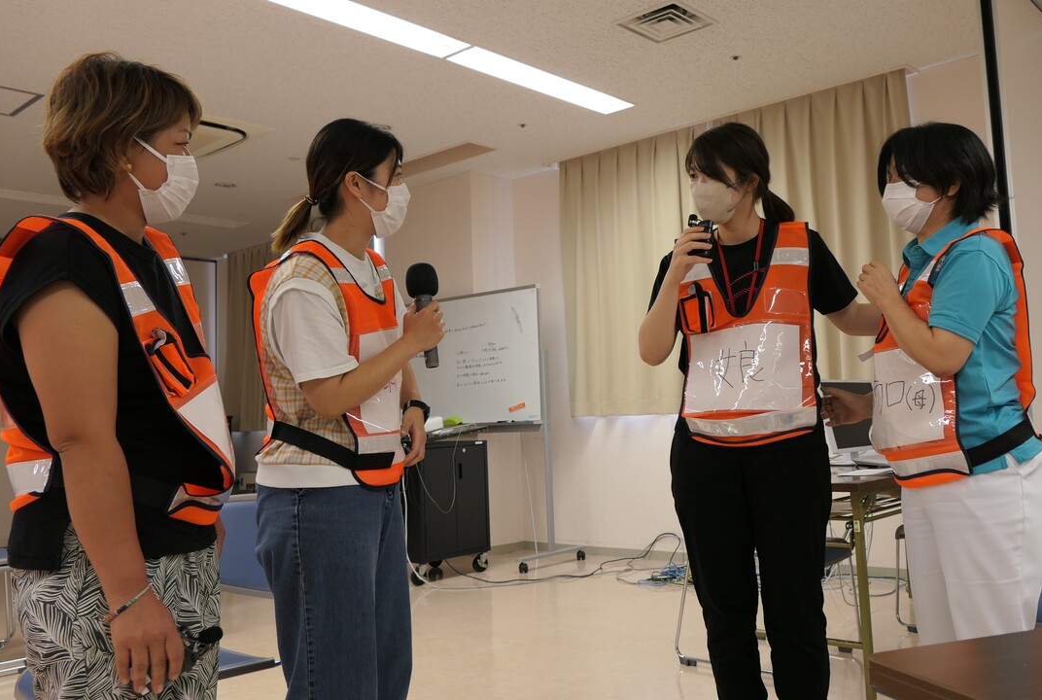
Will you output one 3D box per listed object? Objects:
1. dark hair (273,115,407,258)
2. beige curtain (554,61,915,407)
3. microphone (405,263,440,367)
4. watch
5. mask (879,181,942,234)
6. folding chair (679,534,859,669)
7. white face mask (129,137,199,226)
[{"bbox_3d":[-0.384,-0.347,1.730,0.270,0.270,0.175,-1,-5,-15],"label":"dark hair"},{"bbox_3d":[1.192,-0.521,5.059,2.252,1.808,0.130,-6,-6,37],"label":"beige curtain"},{"bbox_3d":[-0.199,-0.072,1.670,0.064,0.218,0.064,-6,-3,0],"label":"microphone"},{"bbox_3d":[-0.230,0.134,1.800,0.058,0.045,0.055,-3,-5,6],"label":"watch"},{"bbox_3d":[0.865,-0.313,1.800,0.115,0.118,0.140,-3,-5,7],"label":"mask"},{"bbox_3d":[0.944,0.793,3.194,0.560,0.780,0.490,-6,-6,37],"label":"folding chair"},{"bbox_3d":[-0.593,-0.281,1.370,0.115,0.140,0.145,0,-5,-25],"label":"white face mask"}]

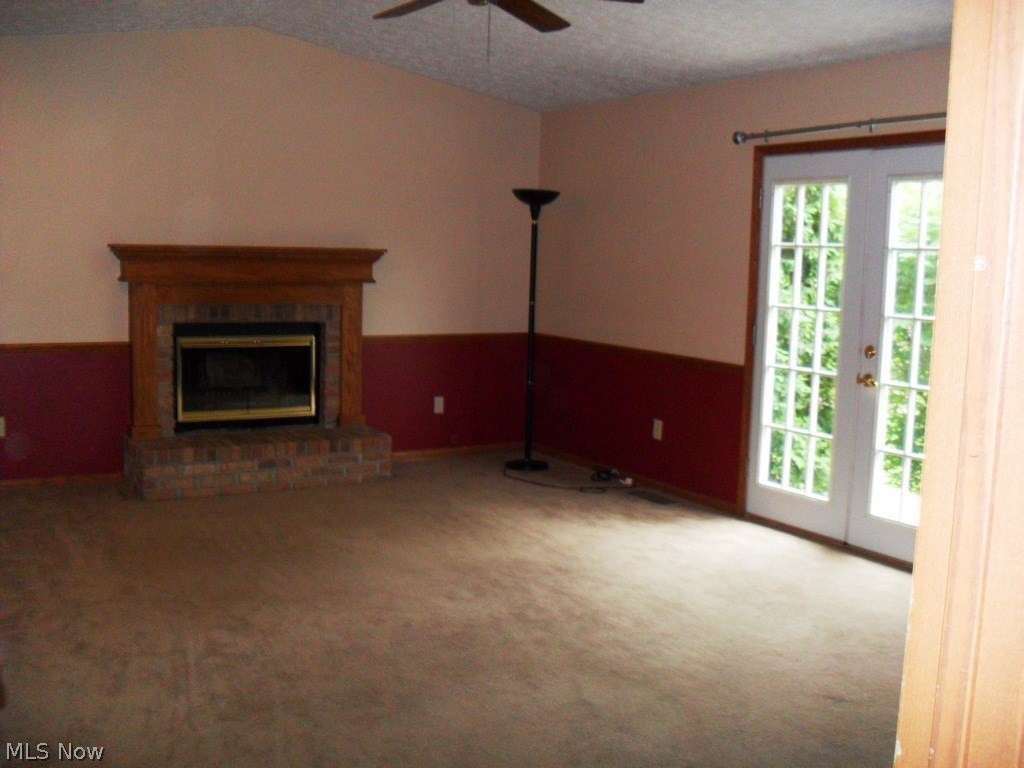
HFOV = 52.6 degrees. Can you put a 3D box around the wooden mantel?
[{"bbox_3d":[-1.594,-0.264,6.438,1.667,1.160,0.224,-3,8,-32],"label":"wooden mantel"}]

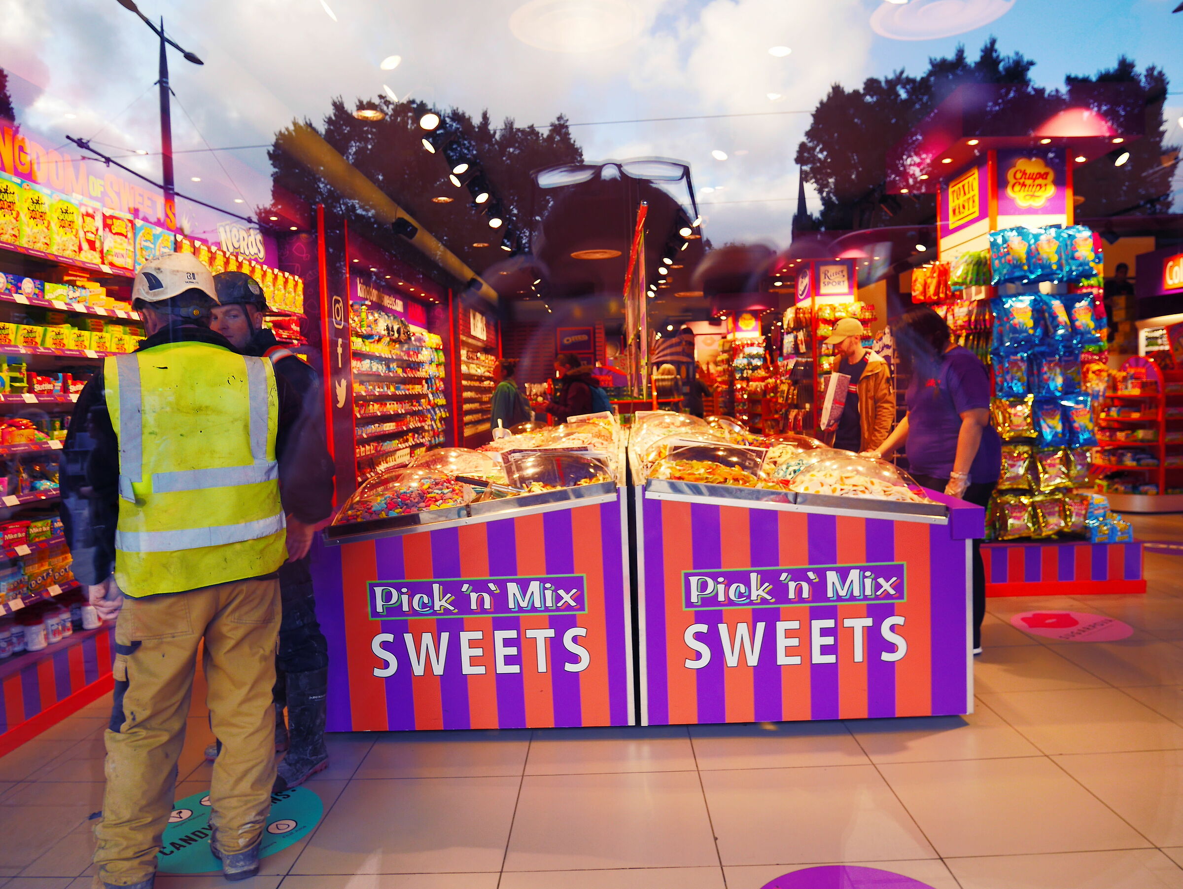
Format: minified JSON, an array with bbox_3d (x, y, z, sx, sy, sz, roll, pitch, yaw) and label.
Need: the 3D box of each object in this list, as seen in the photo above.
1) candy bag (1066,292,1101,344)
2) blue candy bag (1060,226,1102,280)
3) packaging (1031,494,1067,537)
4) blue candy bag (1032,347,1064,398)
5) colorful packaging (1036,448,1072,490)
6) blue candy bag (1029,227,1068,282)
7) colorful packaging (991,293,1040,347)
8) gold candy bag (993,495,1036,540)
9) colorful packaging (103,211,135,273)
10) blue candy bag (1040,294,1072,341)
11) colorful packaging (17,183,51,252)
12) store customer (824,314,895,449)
[{"bbox_3d":[2.941,-0.754,4.903,0.205,0.315,0.090,-2,4,8],"label":"candy bag"},{"bbox_3d":[2.912,-1.137,4.878,0.220,0.325,0.090,-2,4,8],"label":"blue candy bag"},{"bbox_3d":[2.761,0.429,4.946,0.210,0.265,0.090,-2,4,8],"label":"packaging"},{"bbox_3d":[2.683,-0.423,4.817,0.190,0.295,0.090,-2,4,1],"label":"blue candy bag"},{"bbox_3d":[2.783,0.148,4.946,0.205,0.260,0.090,-2,4,8],"label":"colorful packaging"},{"bbox_3d":[2.717,-1.127,4.882,0.215,0.325,0.090,-2,4,8],"label":"blue candy bag"},{"bbox_3d":[2.465,-0.719,4.763,0.250,0.310,0.100,-2,4,1],"label":"colorful packaging"},{"bbox_3d":[2.551,0.440,4.951,0.220,0.270,0.090,-2,4,8],"label":"gold candy bag"},{"bbox_3d":[-2.483,-1.049,4.258,0.060,0.275,0.205,-1,4,13],"label":"colorful packaging"},{"bbox_3d":[2.709,-0.732,4.777,0.205,0.290,0.090,-2,4,1],"label":"blue candy bag"},{"bbox_3d":[-2.480,-0.993,3.616,0.060,0.275,0.195,-2,4,1],"label":"colorful packaging"},{"bbox_3d":[1.844,0.013,5.628,0.380,1.750,0.500,-4,4,-27],"label":"store customer"}]

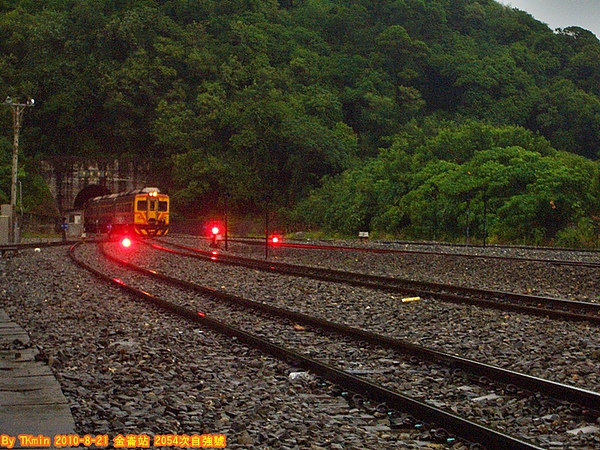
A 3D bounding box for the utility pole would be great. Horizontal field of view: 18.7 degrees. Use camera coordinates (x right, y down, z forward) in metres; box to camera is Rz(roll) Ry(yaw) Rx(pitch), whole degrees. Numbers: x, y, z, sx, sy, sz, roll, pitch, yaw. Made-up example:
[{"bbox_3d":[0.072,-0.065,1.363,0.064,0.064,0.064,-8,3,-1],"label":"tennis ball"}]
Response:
[{"bbox_3d":[-16.650,-3.220,108.000,1.800,8.750,0.480,0,0,-6],"label":"utility pole"}]

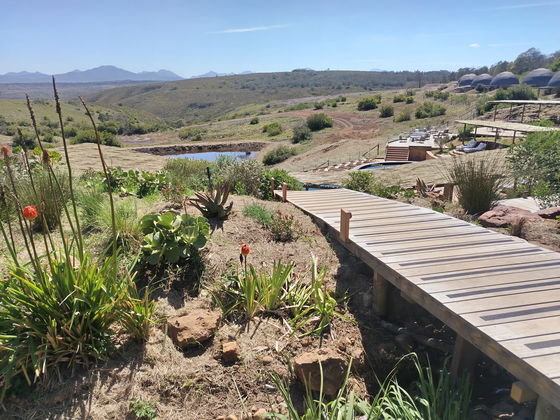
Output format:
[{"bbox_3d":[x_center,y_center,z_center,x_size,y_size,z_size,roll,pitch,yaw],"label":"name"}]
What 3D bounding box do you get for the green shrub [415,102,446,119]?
[{"bbox_3d":[24.030,-15.887,62.000,4.900,2.400,3.800,6,20,20],"label":"green shrub"}]

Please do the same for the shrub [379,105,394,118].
[{"bbox_3d":[18.102,-16.742,66.000,2.600,2.200,2.500,4,19,14],"label":"shrub"}]

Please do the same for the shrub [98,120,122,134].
[{"bbox_3d":[-28.810,-14.023,66.000,4.000,2.500,3.600,-9,20,-22],"label":"shrub"}]

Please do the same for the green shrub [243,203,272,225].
[{"bbox_3d":[-0.296,0.046,5.100,0.390,0.240,0.370,-2,19,-3],"label":"green shrub"}]

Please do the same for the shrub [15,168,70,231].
[{"bbox_3d":[-3.303,-0.146,5.400,0.760,0.760,0.720,-13,22,-31],"label":"shrub"}]

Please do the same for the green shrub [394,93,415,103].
[{"bbox_3d":[26.292,-23.659,81.673,4.006,2.022,3.004,0,19,0],"label":"green shrub"}]

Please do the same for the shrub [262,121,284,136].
[{"bbox_3d":[-1.159,-12.545,59.621,3.070,2.346,2.610,0,19,0],"label":"shrub"}]

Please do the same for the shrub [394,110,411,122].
[{"bbox_3d":[17.982,-13.694,56.735,2.229,1.640,2.007,0,19,0],"label":"shrub"}]

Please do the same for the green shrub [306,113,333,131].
[{"bbox_3d":[6.002,-13.447,59.000,3.900,2.500,3.600,1,19,6],"label":"green shrub"}]

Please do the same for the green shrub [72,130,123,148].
[{"bbox_3d":[-24.910,-9.814,52.609,6.131,2.422,3.679,0,19,0],"label":"green shrub"}]

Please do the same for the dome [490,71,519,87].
[{"bbox_3d":[60.129,-34.956,103.386,6.454,3.800,6.454,0,19,0],"label":"dome"}]

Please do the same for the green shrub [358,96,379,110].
[{"bbox_3d":[16.675,-20.227,73.601,4.068,2.472,3.458,0,19,0],"label":"green shrub"}]

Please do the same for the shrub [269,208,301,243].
[{"bbox_3d":[0.055,0.164,4.648,0.383,0.384,0.364,0,19,0],"label":"shrub"}]

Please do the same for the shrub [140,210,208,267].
[{"bbox_3d":[-1.060,0.286,3.900,0.670,0.480,0.620,-6,19,-16],"label":"shrub"}]

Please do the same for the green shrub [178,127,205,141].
[{"bbox_3d":[-15.042,-12.967,65.635,4.285,2.259,3.214,0,19,0],"label":"green shrub"}]

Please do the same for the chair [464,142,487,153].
[{"bbox_3d":[18.125,-5.794,36.000,1.900,0.750,0.750,-11,21,-28],"label":"chair"}]

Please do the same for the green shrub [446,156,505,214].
[{"bbox_3d":[2.971,-0.388,5.768,0.769,0.820,0.731,0,19,0],"label":"green shrub"}]

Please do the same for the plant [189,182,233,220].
[{"bbox_3d":[-0.967,-0.118,5.400,0.600,0.460,0.560,-5,19,-10],"label":"plant"}]

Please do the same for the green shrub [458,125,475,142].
[{"bbox_3d":[19.692,-8.078,41.000,1.700,1.750,1.600,8,21,24],"label":"green shrub"}]

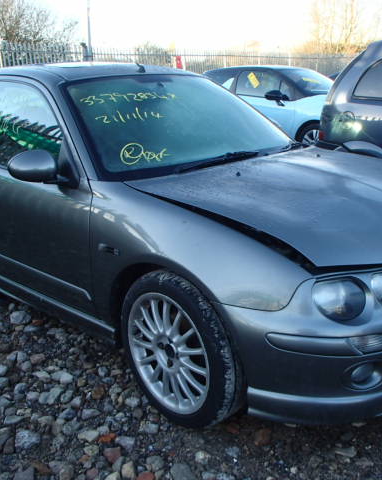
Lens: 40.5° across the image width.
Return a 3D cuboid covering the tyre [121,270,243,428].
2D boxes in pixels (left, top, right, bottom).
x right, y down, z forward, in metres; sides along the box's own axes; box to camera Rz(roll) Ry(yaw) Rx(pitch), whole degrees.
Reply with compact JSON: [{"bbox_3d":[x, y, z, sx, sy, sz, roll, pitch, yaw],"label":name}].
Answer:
[{"bbox_3d":[-0.022,0.400,1.972,0.205,0.610,0.610,-16,21,-40],"label":"tyre"}]

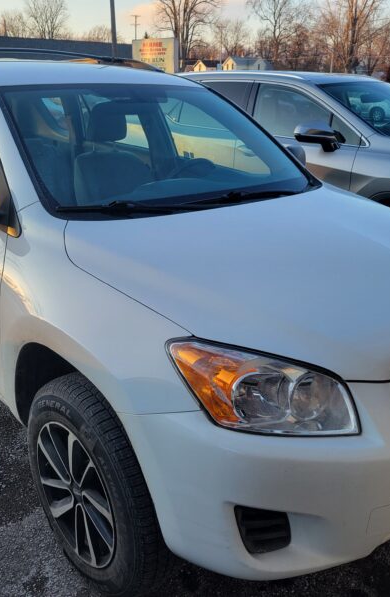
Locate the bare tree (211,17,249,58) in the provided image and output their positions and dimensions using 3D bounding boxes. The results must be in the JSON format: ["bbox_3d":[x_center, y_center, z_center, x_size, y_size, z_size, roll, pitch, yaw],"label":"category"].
[{"bbox_3d":[6.432,-45.186,111.094,7.100,13.110,7.100,0,20,0],"label":"bare tree"}]

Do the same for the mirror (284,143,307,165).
[{"bbox_3d":[0.516,-0.730,3.180,0.240,0.180,0.150,-16,25,-39],"label":"mirror"}]

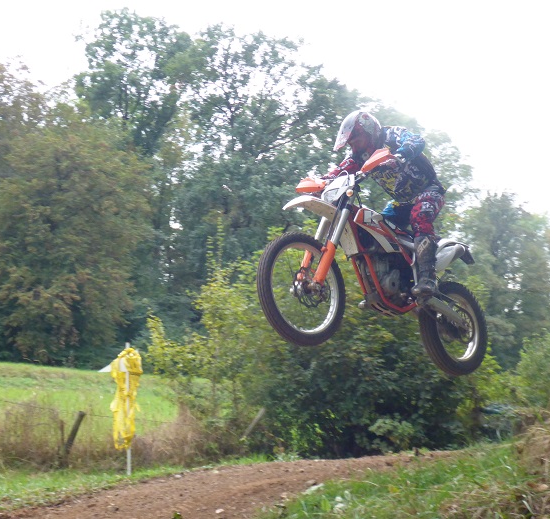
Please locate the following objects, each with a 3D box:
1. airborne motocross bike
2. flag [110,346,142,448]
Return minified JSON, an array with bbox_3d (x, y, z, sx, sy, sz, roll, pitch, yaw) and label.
[{"bbox_3d":[0.726,0.054,5.421,2.102,1.245,0.830,16,-22,-37],"label":"airborne motocross bike"},{"bbox_3d":[-1.812,1.702,10.000,0.390,1.250,0.280,0,-6,-10],"label":"flag"}]

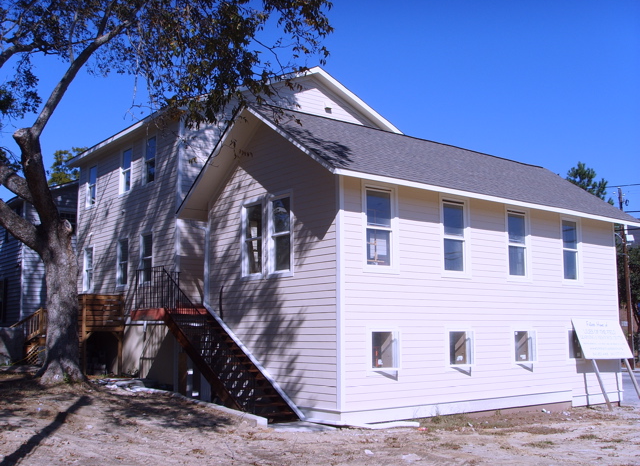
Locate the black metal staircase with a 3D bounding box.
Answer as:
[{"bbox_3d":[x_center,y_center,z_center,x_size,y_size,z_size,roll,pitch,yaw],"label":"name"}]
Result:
[{"bbox_3d":[-2.767,2.549,17.680,1.244,3.587,6.259,6,-10,-38],"label":"black metal staircase"}]

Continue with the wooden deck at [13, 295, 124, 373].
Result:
[{"bbox_3d":[-8.799,3.456,24.504,2.288,2.525,4.886,6,-10,-38],"label":"wooden deck"}]

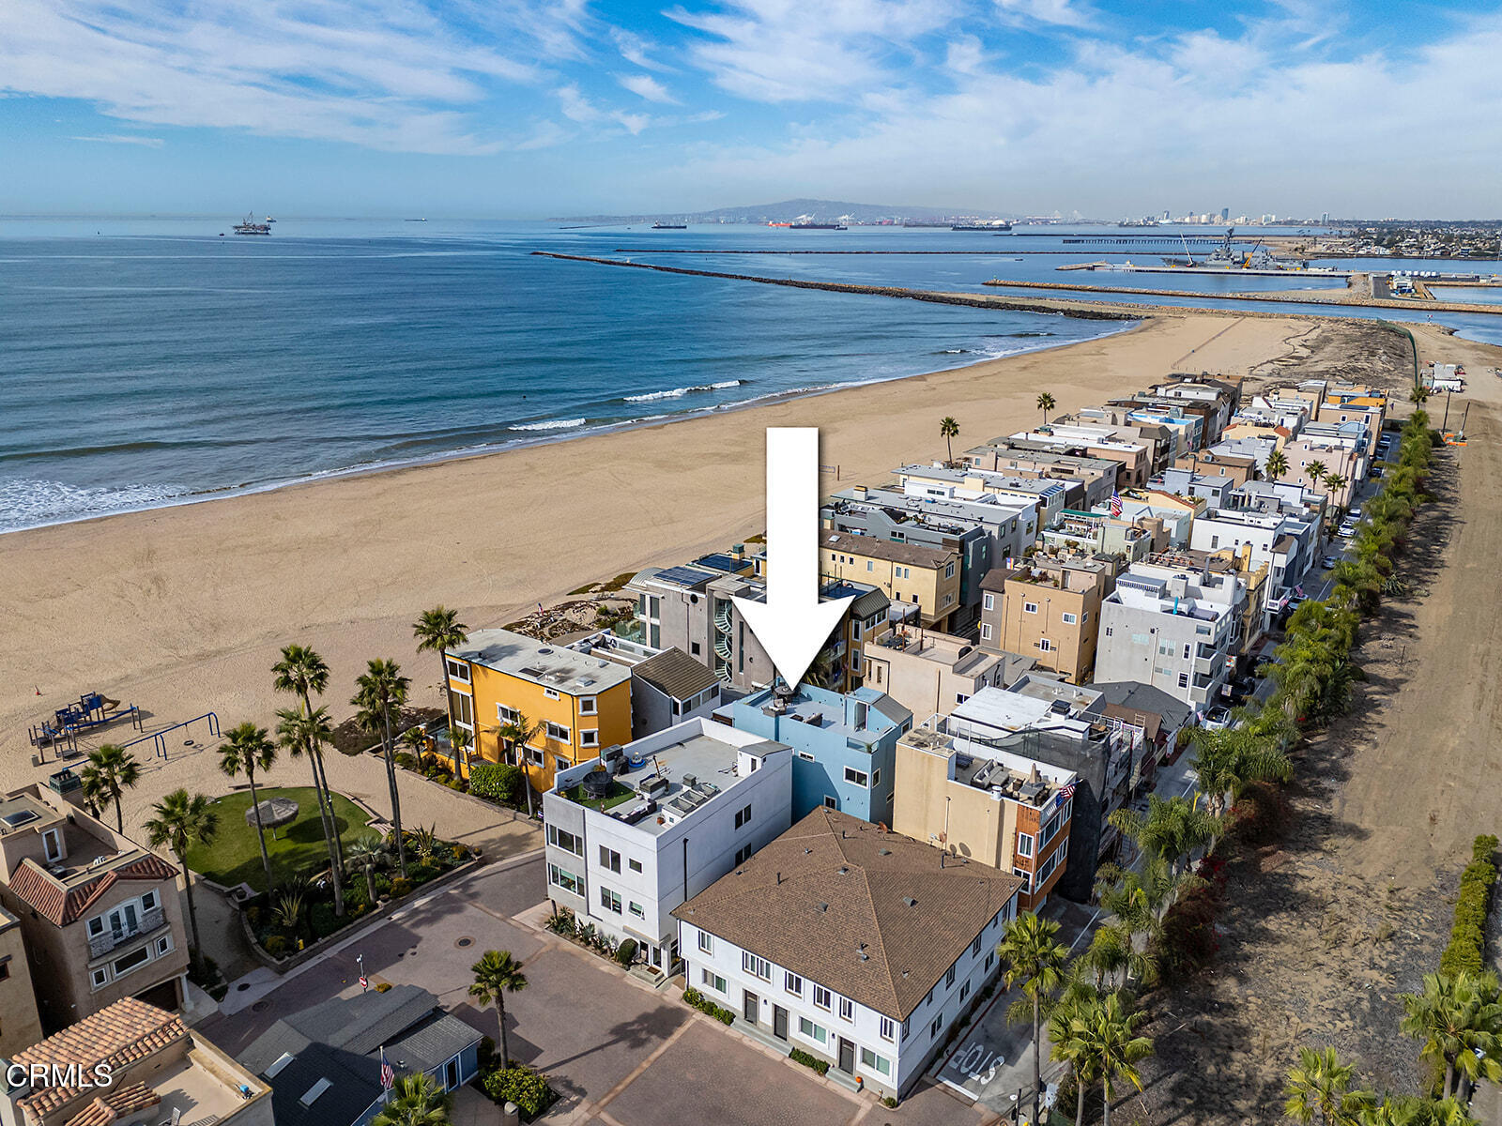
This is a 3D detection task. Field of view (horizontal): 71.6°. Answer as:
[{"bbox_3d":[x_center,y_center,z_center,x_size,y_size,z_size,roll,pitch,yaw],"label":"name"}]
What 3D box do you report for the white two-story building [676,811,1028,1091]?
[{"bbox_3d":[6.474,22.250,65.460,15.700,7.500,15.900,14,23,35],"label":"white two-story building"}]

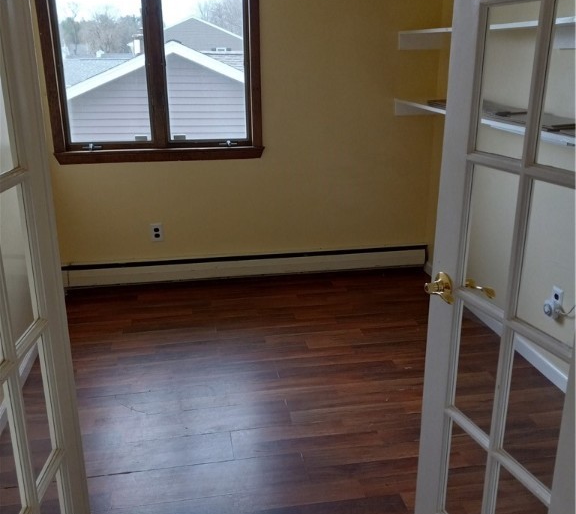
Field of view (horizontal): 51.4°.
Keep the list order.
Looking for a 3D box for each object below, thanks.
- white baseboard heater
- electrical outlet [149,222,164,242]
[{"bbox_3d":[-0.237,0.073,4.062,2.480,0.167,0.070,-3,18,-9],"label":"white baseboard heater"},{"bbox_3d":[-0.857,-0.156,3.918,0.072,0.116,0.010,-3,18,-9],"label":"electrical outlet"}]

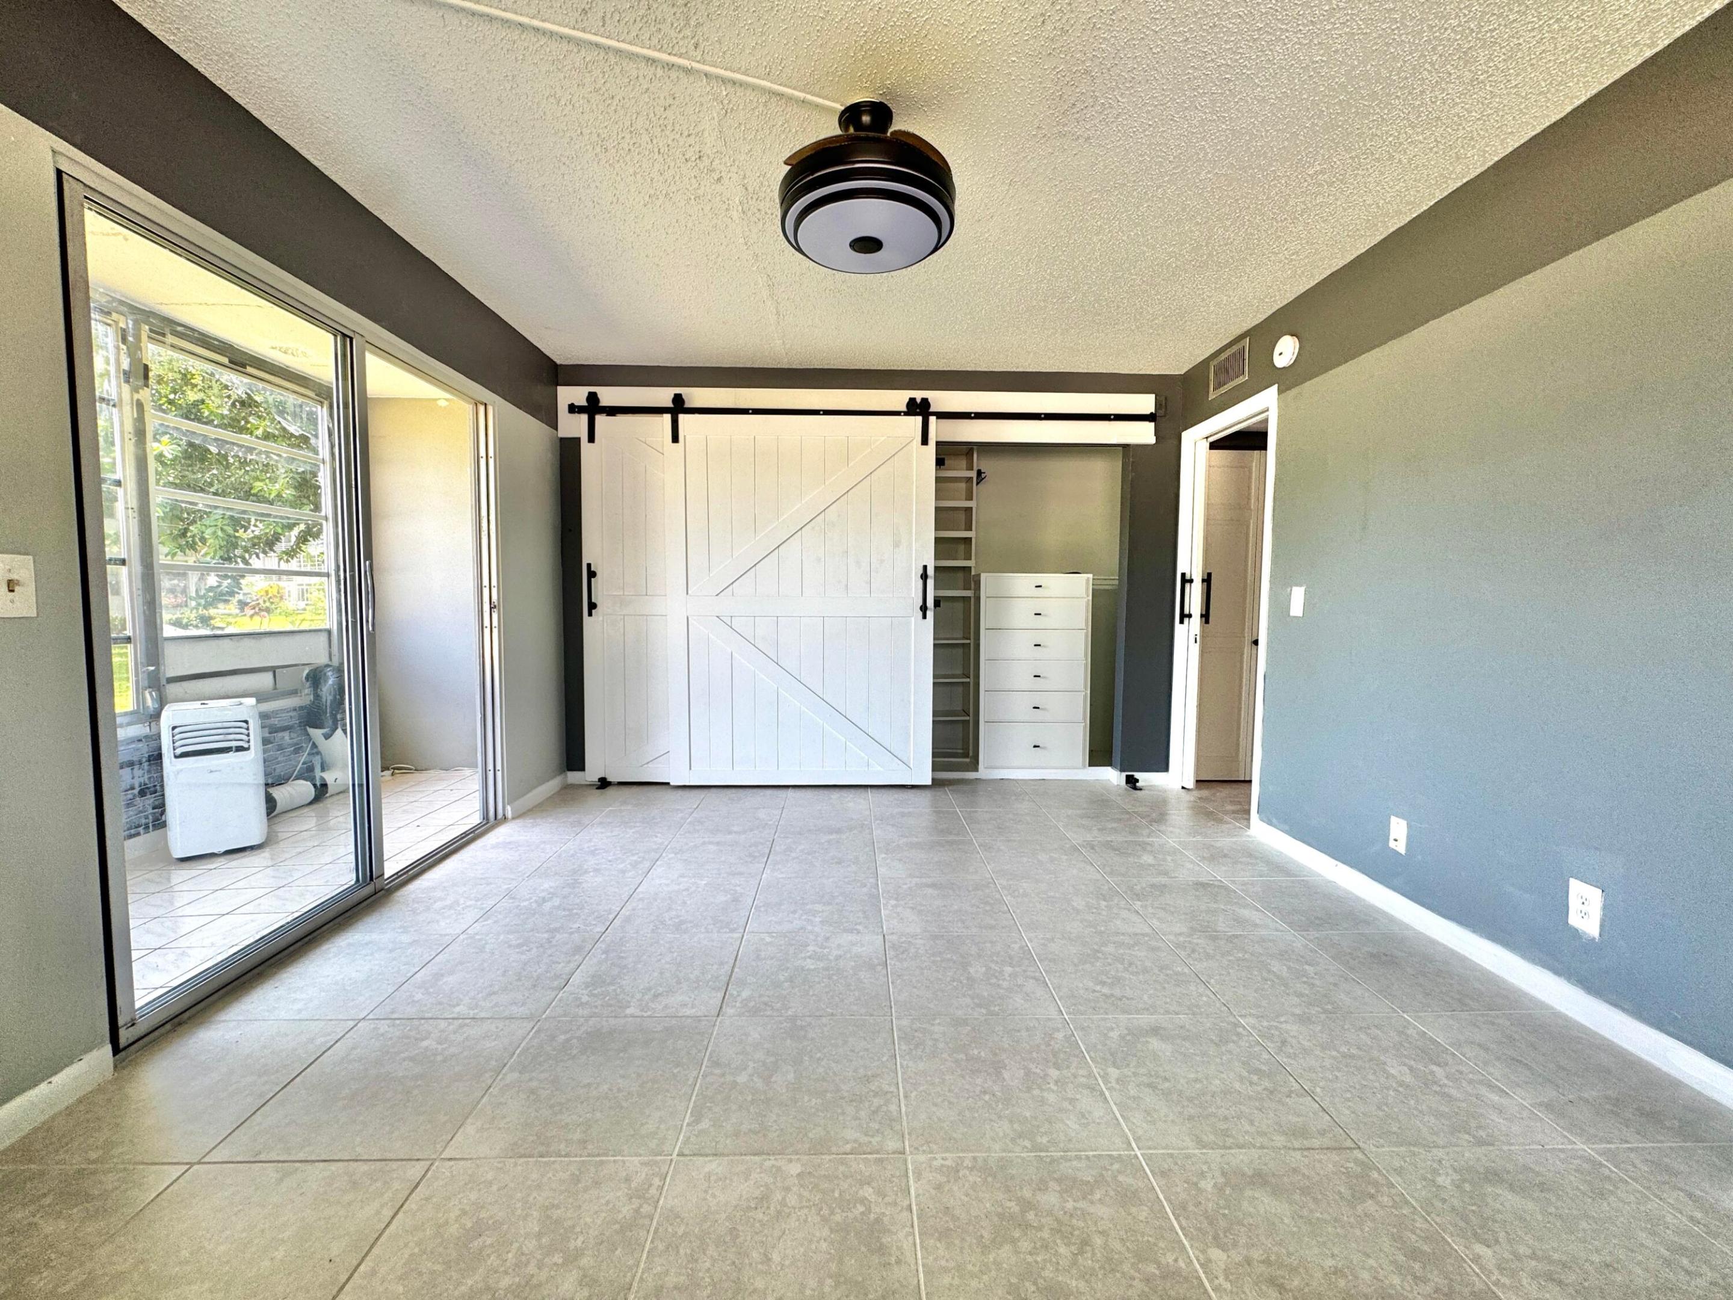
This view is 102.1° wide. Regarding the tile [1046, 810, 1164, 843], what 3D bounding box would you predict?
[{"bbox_3d":[1.176,0.874,3.509,0.455,0.015,0.460,0,4,-1],"label":"tile"}]

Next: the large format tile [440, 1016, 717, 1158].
[{"bbox_3d":[-0.609,0.982,1.599,0.455,0.010,0.455,0,4,-1],"label":"large format tile"}]

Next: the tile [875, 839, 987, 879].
[{"bbox_3d":[0.273,0.888,2.986,0.454,0.010,0.454,0,4,-1],"label":"tile"}]

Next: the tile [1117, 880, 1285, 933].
[{"bbox_3d":[1.200,0.938,2.579,0.455,0.015,0.460,0,4,-1],"label":"tile"}]

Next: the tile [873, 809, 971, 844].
[{"bbox_3d":[0.259,0.860,3.445,0.455,0.010,0.455,0,4,-1],"label":"tile"}]

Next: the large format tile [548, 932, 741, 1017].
[{"bbox_3d":[-0.619,0.947,2.052,0.454,0.010,0.454,0,4,-1],"label":"large format tile"}]

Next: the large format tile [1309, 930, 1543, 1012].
[{"bbox_3d":[1.654,0.965,2.108,0.431,0.010,0.454,0,4,-1],"label":"large format tile"}]

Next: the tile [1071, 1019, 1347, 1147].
[{"bbox_3d":[0.764,0.997,1.637,0.455,0.015,0.460,0,4,-1],"label":"tile"}]

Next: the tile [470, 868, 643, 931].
[{"bbox_3d":[-1.089,0.913,2.498,0.455,0.010,0.455,0,4,-1],"label":"tile"}]

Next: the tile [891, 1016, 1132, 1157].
[{"bbox_3d":[0.305,0.990,1.622,0.455,0.010,0.455,0,4,-1],"label":"tile"}]

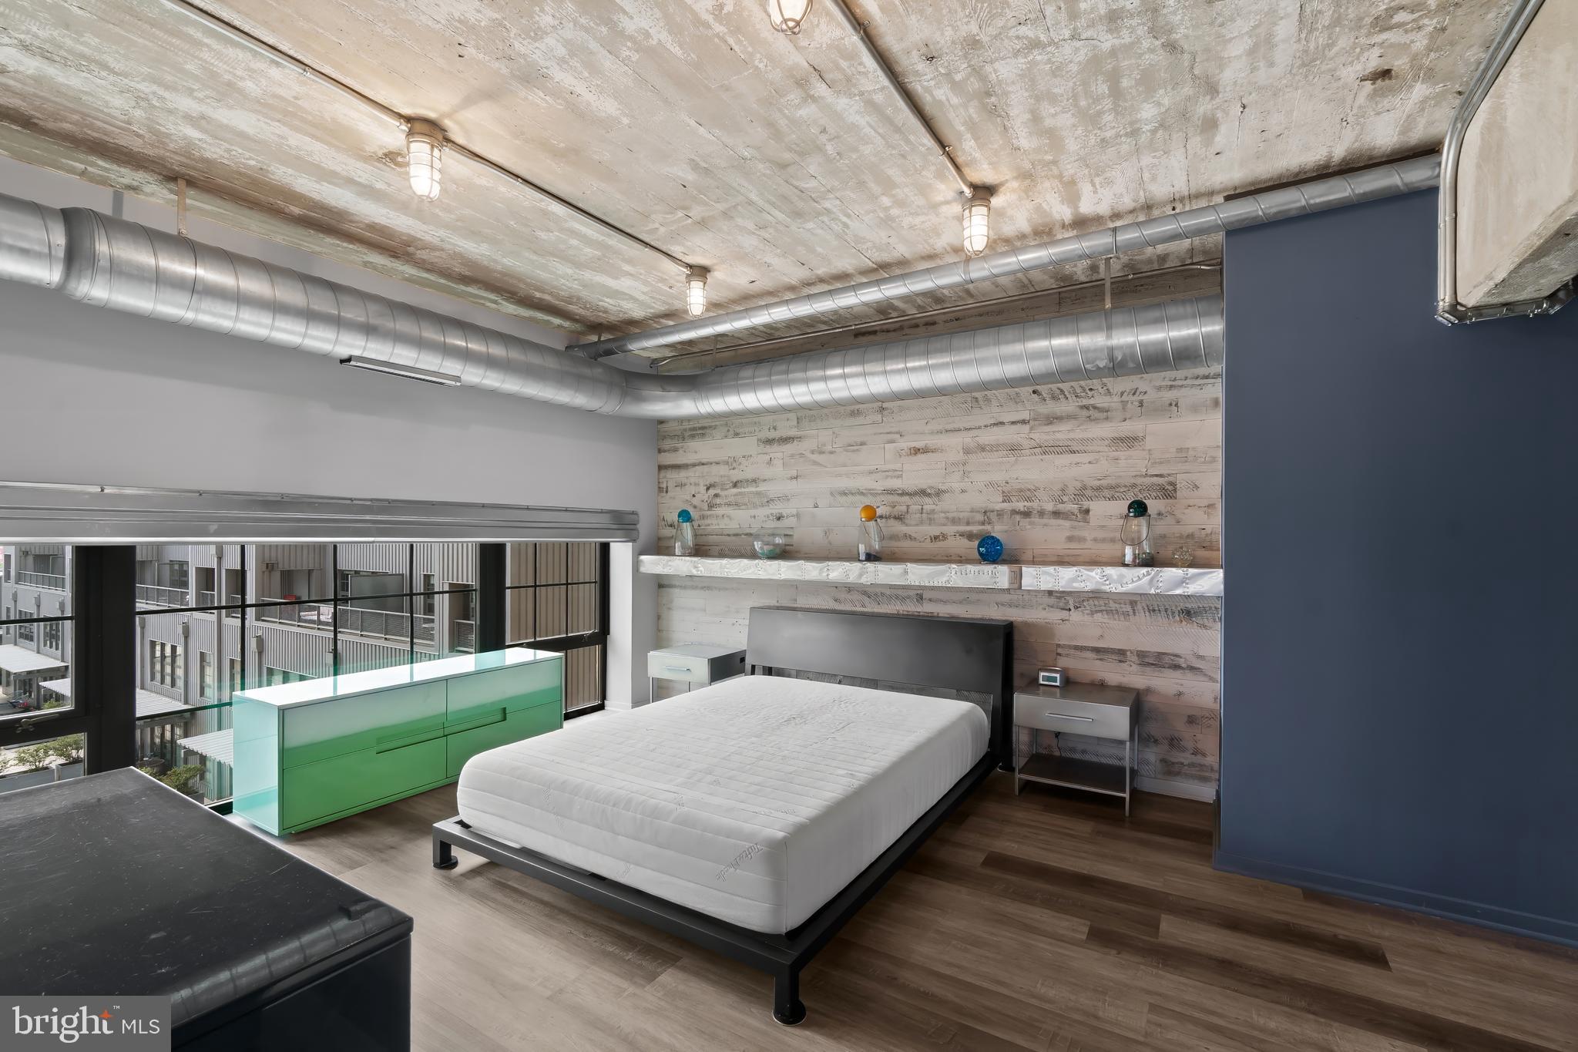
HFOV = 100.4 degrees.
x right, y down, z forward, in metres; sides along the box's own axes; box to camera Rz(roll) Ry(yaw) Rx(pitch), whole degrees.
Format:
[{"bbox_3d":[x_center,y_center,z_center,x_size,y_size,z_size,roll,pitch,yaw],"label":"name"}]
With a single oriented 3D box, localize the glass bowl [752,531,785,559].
[{"bbox_3d":[-0.141,0.130,4.696,0.229,0.207,0.229,0,-1,0],"label":"glass bowl"}]

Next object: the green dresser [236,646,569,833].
[{"bbox_3d":[-2.057,1.113,3.699,0.472,0.591,1.555,0,-1,31],"label":"green dresser"}]

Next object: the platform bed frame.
[{"bbox_3d":[-0.063,0.986,3.308,1.729,0.856,2.466,0,-1,32],"label":"platform bed frame"}]

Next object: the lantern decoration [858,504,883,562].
[{"bbox_3d":[0.532,0.046,4.285,0.155,0.366,0.155,0,-1,0],"label":"lantern decoration"}]

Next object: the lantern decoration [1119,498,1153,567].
[{"bbox_3d":[1.844,0.037,3.481,0.156,0.356,0.156,0,-1,32],"label":"lantern decoration"}]

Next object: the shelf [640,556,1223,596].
[{"bbox_3d":[0.514,0.290,4.300,3.861,0.136,0.219,0,-1,32],"label":"shelf"}]

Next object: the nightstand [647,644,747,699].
[{"bbox_3d":[-0.650,1.161,4.692,0.545,0.535,0.424,0,-1,31],"label":"nightstand"}]

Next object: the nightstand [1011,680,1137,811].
[{"bbox_3d":[1.542,1.160,3.521,0.538,0.533,0.420,0,-1,32],"label":"nightstand"}]

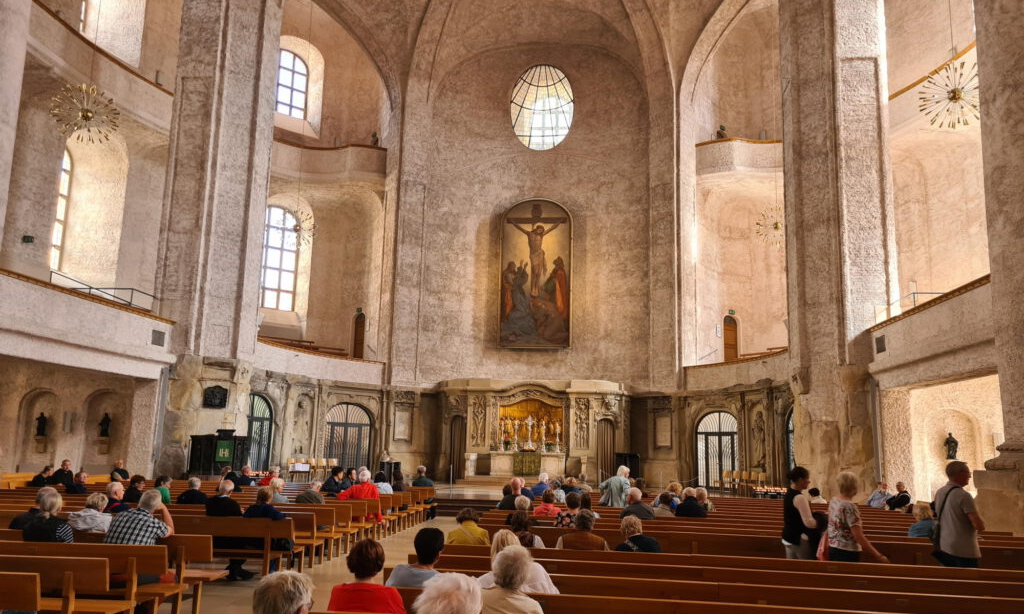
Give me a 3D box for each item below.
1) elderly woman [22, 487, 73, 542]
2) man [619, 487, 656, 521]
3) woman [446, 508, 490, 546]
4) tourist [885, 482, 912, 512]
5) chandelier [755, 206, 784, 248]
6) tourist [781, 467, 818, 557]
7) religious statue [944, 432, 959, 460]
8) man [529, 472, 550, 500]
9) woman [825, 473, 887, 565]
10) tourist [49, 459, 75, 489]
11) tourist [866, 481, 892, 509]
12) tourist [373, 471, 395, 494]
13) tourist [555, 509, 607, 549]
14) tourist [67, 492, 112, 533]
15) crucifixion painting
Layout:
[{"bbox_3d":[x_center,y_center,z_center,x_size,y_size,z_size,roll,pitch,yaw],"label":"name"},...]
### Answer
[{"bbox_3d":[-4.199,2.308,7.030,0.470,1.244,0.720,1,-10,5],"label":"elderly woman"},{"bbox_3d":[1.736,3.134,10.634,0.500,1.290,0.780,3,-10,-5],"label":"man"},{"bbox_3d":[-0.427,2.584,7.663,0.460,1.151,0.720,1,-10,5],"label":"woman"},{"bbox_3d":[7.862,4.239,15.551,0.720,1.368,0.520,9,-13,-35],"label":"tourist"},{"bbox_3d":[8.948,-2.721,26.000,1.380,1.380,1.380,1,-9,6],"label":"chandelier"},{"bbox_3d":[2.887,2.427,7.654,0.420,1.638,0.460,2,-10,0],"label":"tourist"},{"bbox_3d":[11.738,3.710,20.540,0.350,0.735,0.270,0,-10,6],"label":"religious statue"},{"bbox_3d":[0.634,4.381,17.190,0.480,1.319,0.750,1,-10,5],"label":"man"},{"bbox_3d":[3.505,2.502,7.848,0.420,1.620,0.500,11,-14,-42],"label":"woman"},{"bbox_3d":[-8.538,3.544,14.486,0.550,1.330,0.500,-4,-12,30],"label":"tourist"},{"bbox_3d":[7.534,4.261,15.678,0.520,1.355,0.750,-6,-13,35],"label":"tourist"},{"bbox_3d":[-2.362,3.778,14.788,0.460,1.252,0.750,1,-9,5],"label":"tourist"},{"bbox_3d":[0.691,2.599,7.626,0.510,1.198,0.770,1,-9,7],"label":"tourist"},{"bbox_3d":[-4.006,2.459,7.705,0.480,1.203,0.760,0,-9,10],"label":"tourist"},{"bbox_3d":[1.056,-1.601,35.316,3.299,7.058,0.200,1,-10,5],"label":"crucifixion painting"}]

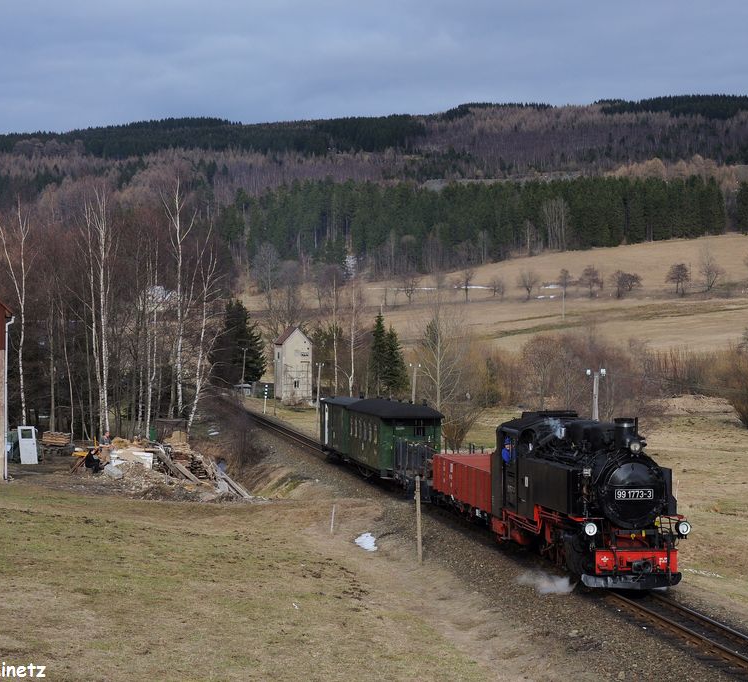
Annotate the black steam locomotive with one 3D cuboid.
[{"bbox_3d":[4.800,3.600,38.700,2.400,3.500,10.800,0,-1,-7],"label":"black steam locomotive"}]

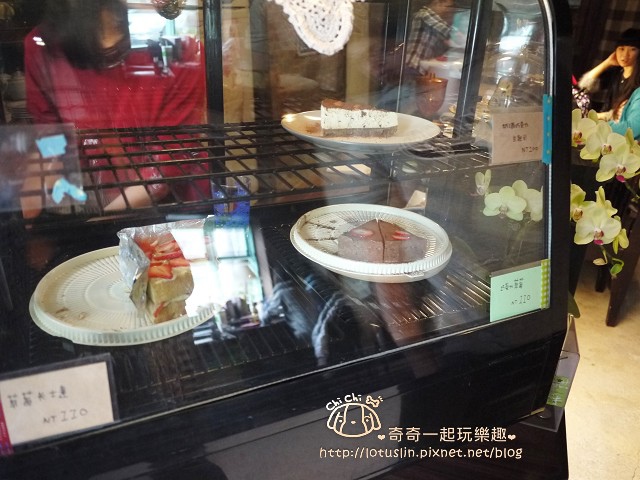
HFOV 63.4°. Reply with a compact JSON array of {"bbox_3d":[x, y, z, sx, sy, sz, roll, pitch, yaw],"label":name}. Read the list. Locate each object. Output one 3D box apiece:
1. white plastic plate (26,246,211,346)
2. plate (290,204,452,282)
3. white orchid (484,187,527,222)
[{"bbox_3d":[-0.251,0.064,0.701,0.250,0.020,0.250,3,25,-1],"label":"white plastic plate"},{"bbox_3d":[0.086,-0.004,0.845,0.260,0.023,0.260,3,25,-1],"label":"plate"},{"bbox_3d":[0.317,-0.063,0.890,0.073,0.056,0.032,12,26,18],"label":"white orchid"}]

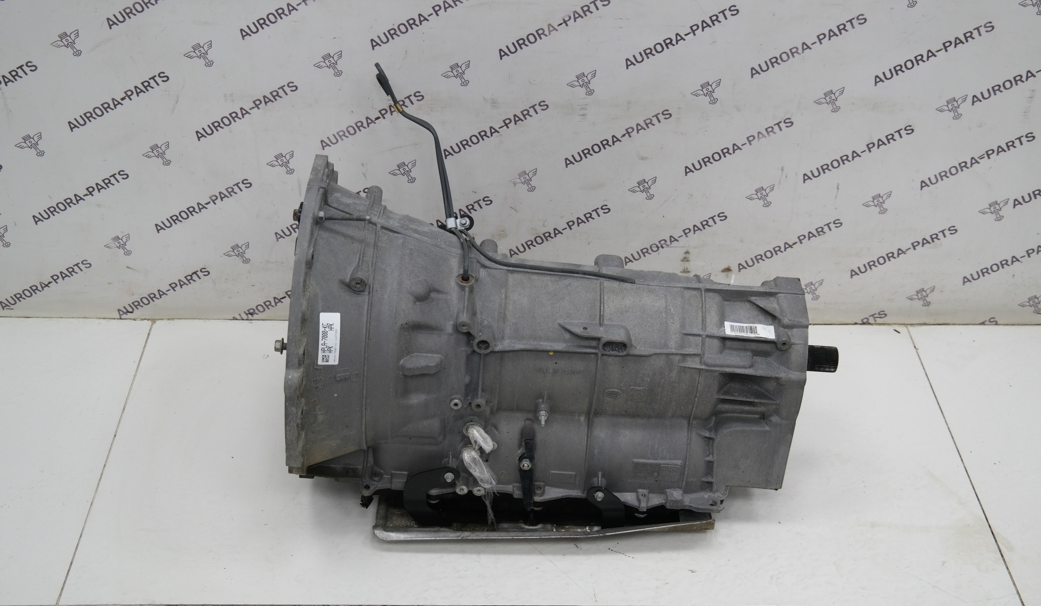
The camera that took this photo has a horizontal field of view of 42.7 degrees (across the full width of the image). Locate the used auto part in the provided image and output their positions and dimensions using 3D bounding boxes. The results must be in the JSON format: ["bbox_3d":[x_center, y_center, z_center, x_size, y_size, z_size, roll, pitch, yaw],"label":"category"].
[{"bbox_3d":[0.049,-0.005,1.663,0.730,0.590,0.400,2,36,-4],"label":"used auto part"}]

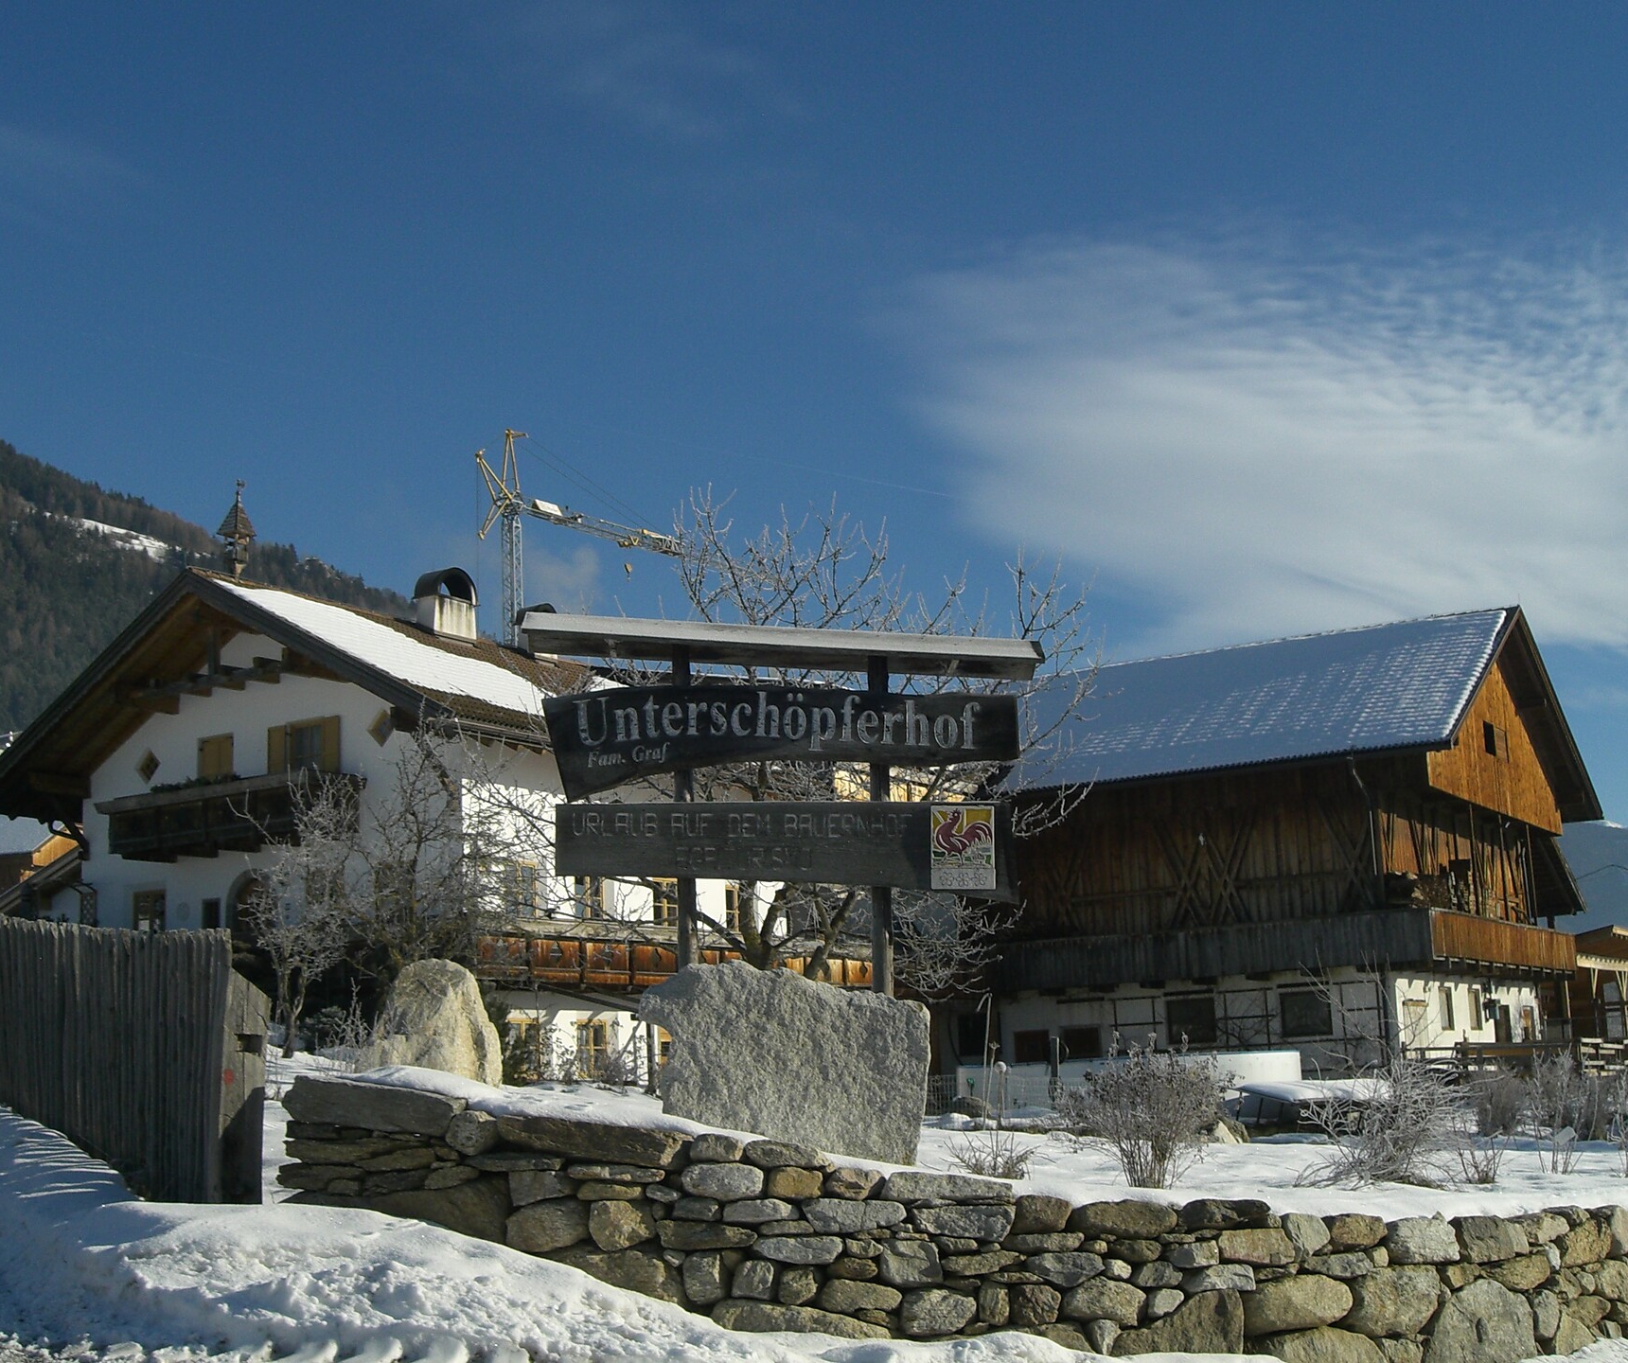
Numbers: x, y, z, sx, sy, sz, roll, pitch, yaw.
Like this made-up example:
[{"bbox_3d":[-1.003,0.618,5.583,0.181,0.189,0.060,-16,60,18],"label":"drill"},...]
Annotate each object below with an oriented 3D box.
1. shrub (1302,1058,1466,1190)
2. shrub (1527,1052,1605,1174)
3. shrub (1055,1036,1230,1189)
[{"bbox_3d":[3.829,2.956,13.400,1.055,0.878,1.000,-5,-12,15],"label":"shrub"},{"bbox_3d":[5.356,3.067,14.200,0.539,0.860,0.500,-6,-12,19],"label":"shrub"},{"bbox_3d":[2.257,2.959,13.700,1.154,1.042,1.050,-4,-11,8],"label":"shrub"}]

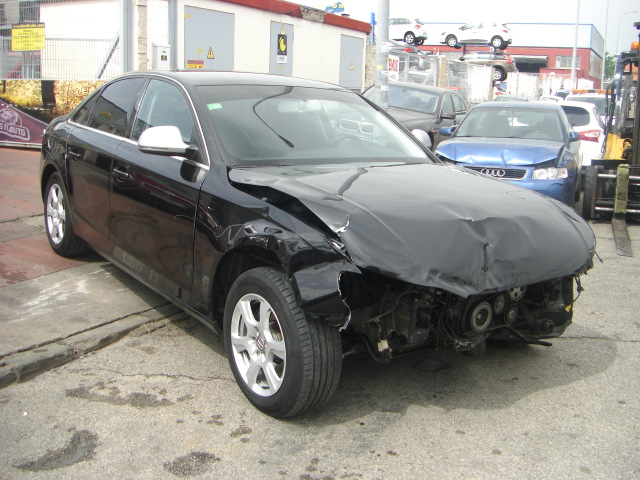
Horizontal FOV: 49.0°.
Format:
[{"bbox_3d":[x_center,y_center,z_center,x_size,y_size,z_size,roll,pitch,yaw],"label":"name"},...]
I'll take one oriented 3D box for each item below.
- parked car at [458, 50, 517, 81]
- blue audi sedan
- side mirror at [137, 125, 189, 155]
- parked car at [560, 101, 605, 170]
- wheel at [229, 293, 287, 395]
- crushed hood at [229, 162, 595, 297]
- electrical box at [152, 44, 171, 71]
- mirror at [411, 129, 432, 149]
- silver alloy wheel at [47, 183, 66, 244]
[{"bbox_3d":[8.685,-9.507,38.500,4.500,1.620,1.820,8,13,28],"label":"parked car"},{"bbox_3d":[2.701,-1.220,9.892,1.760,1.420,4.120,6,12,20],"label":"blue audi sedan"},{"bbox_3d":[-0.786,-0.486,3.455,0.250,0.160,0.140,-5,15,-36],"label":"side mirror"},{"bbox_3d":[4.982,-2.322,15.224,1.800,1.520,4.300,5,12,16],"label":"parked car"},{"bbox_3d":[-0.190,0.424,2.898,0.190,0.440,0.440,-5,15,-36],"label":"wheel"},{"bbox_3d":[0.467,-0.109,3.298,1.470,0.370,1.140,-5,15,-36],"label":"crushed hood"},{"bbox_3d":[-3.091,-3.499,13.800,0.320,0.660,0.200,-9,15,-43],"label":"electrical box"},{"bbox_3d":[0.624,-0.634,4.481,0.250,0.160,0.140,-5,15,-36],"label":"mirror"},{"bbox_3d":[-1.838,-0.184,5.088,0.190,0.440,0.440,-5,15,-36],"label":"silver alloy wheel"}]

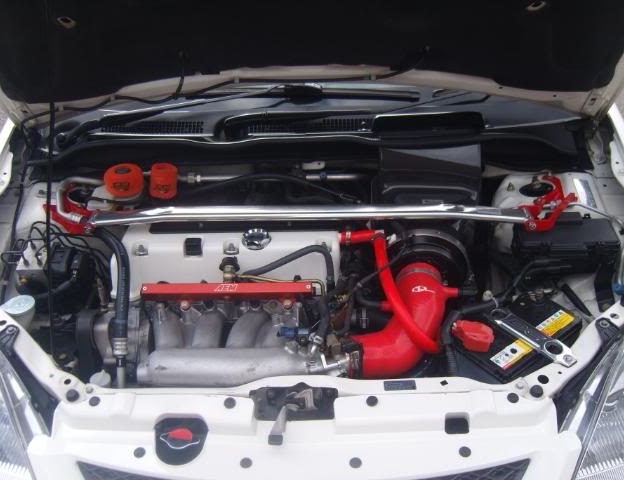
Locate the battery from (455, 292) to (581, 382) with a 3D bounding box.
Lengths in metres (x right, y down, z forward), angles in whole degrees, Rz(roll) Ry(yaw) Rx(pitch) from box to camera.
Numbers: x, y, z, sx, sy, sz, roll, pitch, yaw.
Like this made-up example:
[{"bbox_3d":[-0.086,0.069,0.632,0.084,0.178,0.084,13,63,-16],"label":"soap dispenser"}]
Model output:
[{"bbox_3d":[0.403,0.259,1.327,0.238,0.215,0.129,-25,42,-31],"label":"battery"}]

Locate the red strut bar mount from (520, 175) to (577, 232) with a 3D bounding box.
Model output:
[{"bbox_3d":[0.520,-0.081,1.448,0.146,0.060,0.240,0,35,0],"label":"red strut bar mount"}]

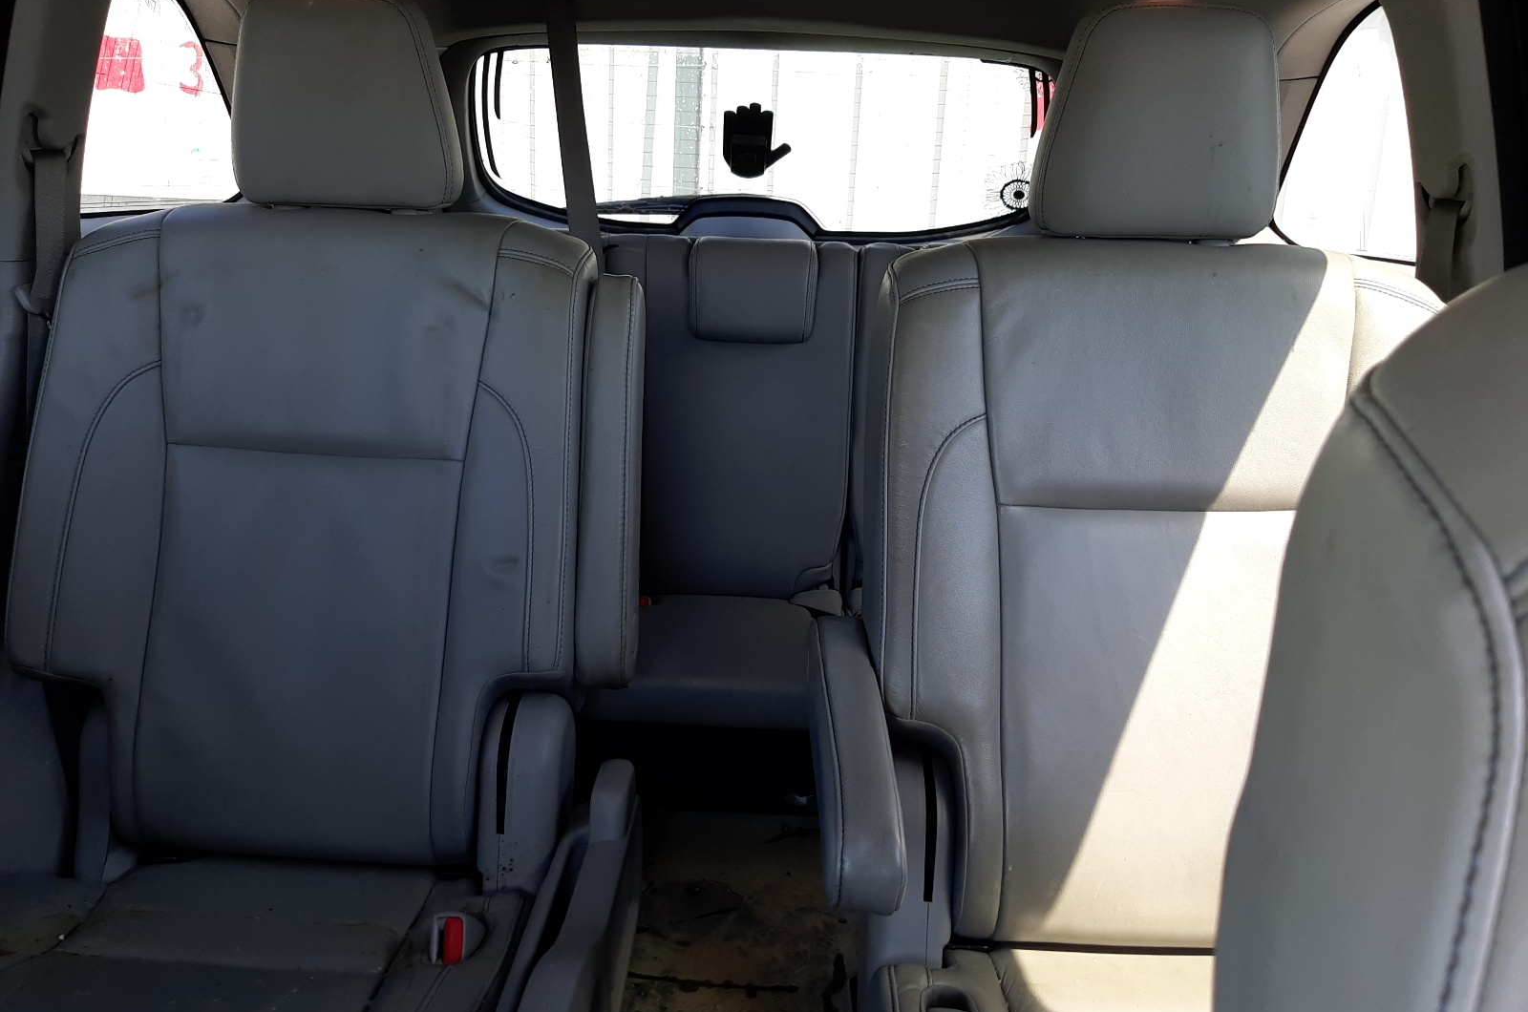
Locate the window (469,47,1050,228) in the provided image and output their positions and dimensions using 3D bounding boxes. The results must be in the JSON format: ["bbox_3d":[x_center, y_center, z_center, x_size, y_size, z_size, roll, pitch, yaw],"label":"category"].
[{"bbox_3d":[-0.001,-0.701,2.200,1.100,0.410,0.080,3,42,0],"label":"window"}]

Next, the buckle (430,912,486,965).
[{"bbox_3d":[-0.251,0.357,0.945,0.042,0.045,0.043,3,14,0],"label":"buckle"}]

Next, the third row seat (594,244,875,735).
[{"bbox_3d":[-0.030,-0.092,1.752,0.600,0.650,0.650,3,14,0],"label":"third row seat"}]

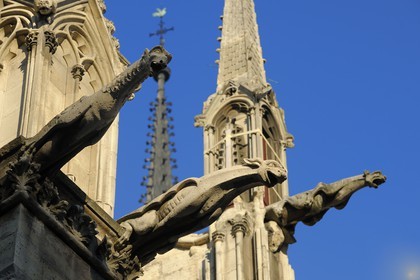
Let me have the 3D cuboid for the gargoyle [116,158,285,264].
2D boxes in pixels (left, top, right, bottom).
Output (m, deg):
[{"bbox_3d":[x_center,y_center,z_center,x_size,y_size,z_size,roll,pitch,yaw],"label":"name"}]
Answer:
[{"bbox_3d":[-0.067,0.706,15.967,2.050,0.560,0.450,-26,-49,24],"label":"gargoyle"}]

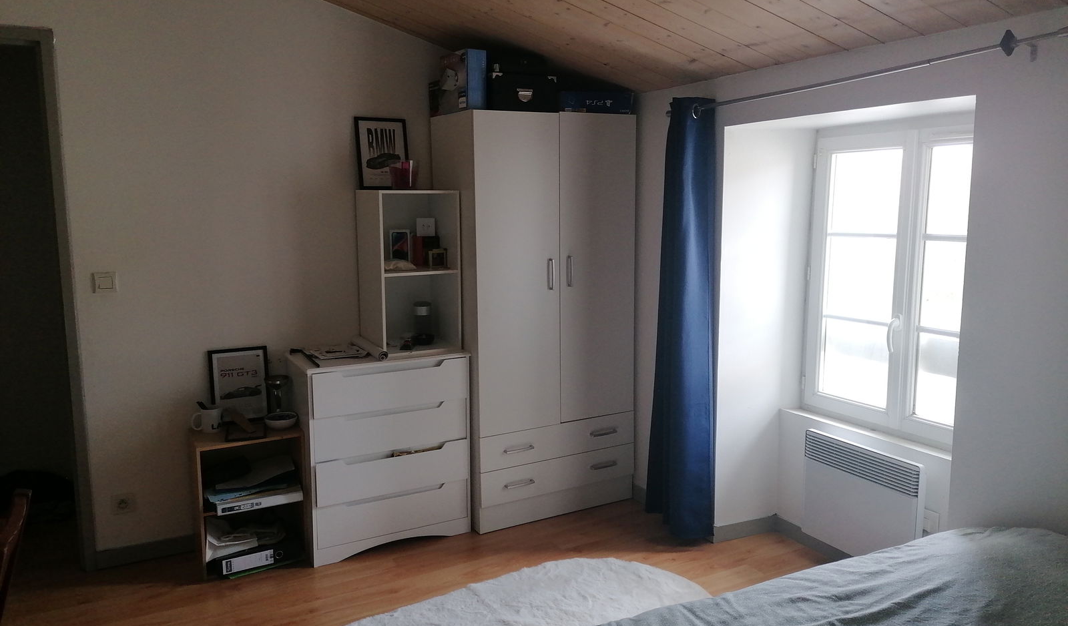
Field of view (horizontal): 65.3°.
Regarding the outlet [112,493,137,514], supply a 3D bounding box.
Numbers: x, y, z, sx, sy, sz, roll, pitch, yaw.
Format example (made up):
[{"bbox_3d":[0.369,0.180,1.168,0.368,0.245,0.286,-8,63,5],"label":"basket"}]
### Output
[{"bbox_3d":[-1.638,0.768,3.334,0.080,0.080,0.020,-5,10,-28],"label":"outlet"}]

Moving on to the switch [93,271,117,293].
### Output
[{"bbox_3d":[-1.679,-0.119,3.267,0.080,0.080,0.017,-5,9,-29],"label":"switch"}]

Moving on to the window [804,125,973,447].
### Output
[{"bbox_3d":[1.433,-0.114,3.177,0.090,1.216,0.978,-4,9,-28],"label":"window"}]

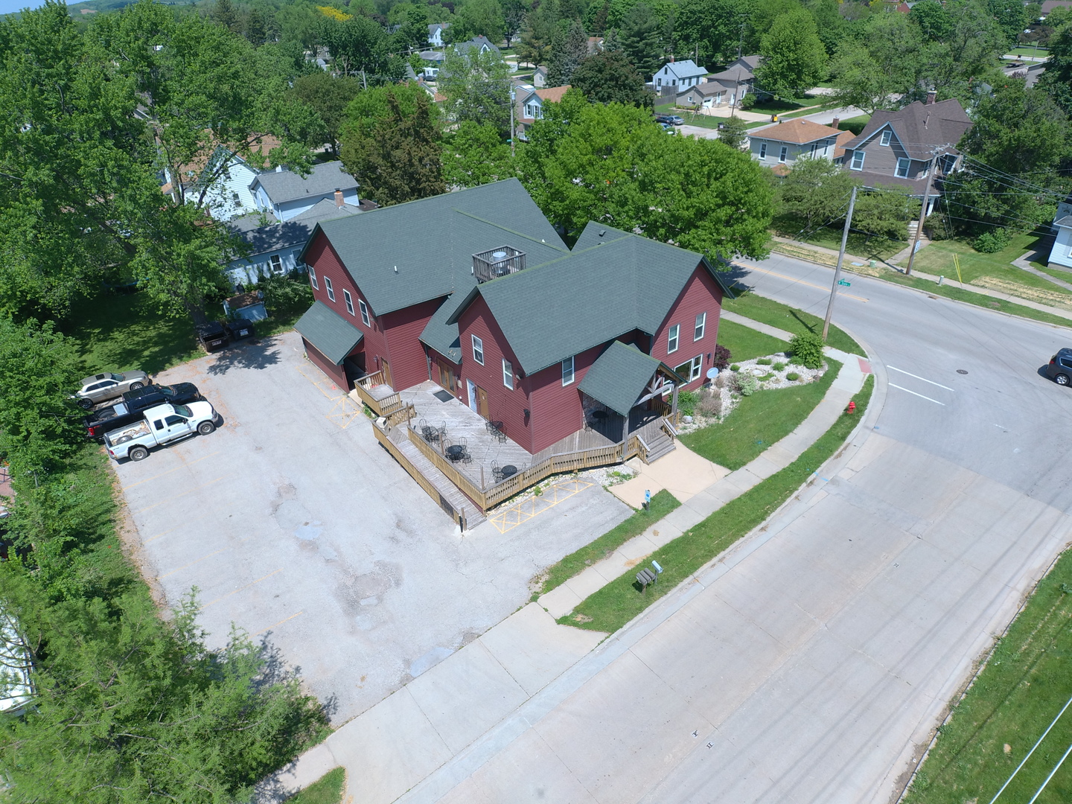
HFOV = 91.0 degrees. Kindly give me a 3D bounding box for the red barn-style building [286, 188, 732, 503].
[{"bbox_3d":[-2.583,-6.463,34.441,19.793,10.500,26.632,-27,43,-31],"label":"red barn-style building"}]

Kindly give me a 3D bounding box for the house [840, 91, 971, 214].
[{"bbox_3d":[43.788,-29.016,62.334,14.000,10.500,10.500,-25,41,-28],"label":"house"}]

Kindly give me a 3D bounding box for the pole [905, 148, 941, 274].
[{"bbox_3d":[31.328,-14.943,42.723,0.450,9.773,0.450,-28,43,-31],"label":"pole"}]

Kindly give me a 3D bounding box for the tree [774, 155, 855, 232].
[{"bbox_3d":[29.357,-21.940,55.500,8.000,7.300,8.000,-2,36,0],"label":"tree"}]

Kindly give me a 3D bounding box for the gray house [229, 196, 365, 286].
[{"bbox_3d":[-25.310,-17.169,53.788,14.000,5.200,8.500,-28,43,-31],"label":"gray house"}]

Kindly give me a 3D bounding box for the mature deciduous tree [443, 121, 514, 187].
[{"bbox_3d":[-7.574,-32.450,69.500,9.500,9.300,9.500,-2,36,0],"label":"mature deciduous tree"}]

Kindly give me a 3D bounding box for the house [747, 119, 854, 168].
[{"bbox_3d":[37.127,-35.957,75.119,14.000,7.800,9.000,-25,42,-28],"label":"house"}]

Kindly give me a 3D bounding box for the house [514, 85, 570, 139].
[{"bbox_3d":[1.029,-53.897,99.500,11.000,9.000,9.500,-27,43,-31],"label":"house"}]

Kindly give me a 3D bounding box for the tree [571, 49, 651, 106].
[{"bbox_3d":[16.673,-69.083,112.537,15.500,11.800,16.000,-28,43,-30],"label":"tree"}]

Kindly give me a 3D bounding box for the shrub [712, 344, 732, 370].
[{"bbox_3d":[12.337,-3.033,35.015,1.600,1.700,1.600,-28,43,-31],"label":"shrub"}]

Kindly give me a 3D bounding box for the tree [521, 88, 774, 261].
[{"bbox_3d":[9.471,-19.984,48.324,14.000,13.000,22.000,-29,43,-32],"label":"tree"}]

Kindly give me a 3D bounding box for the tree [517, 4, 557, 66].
[{"bbox_3d":[-0.203,-113.963,163.982,12.880,16.040,12.880,-2,36,1],"label":"tree"}]

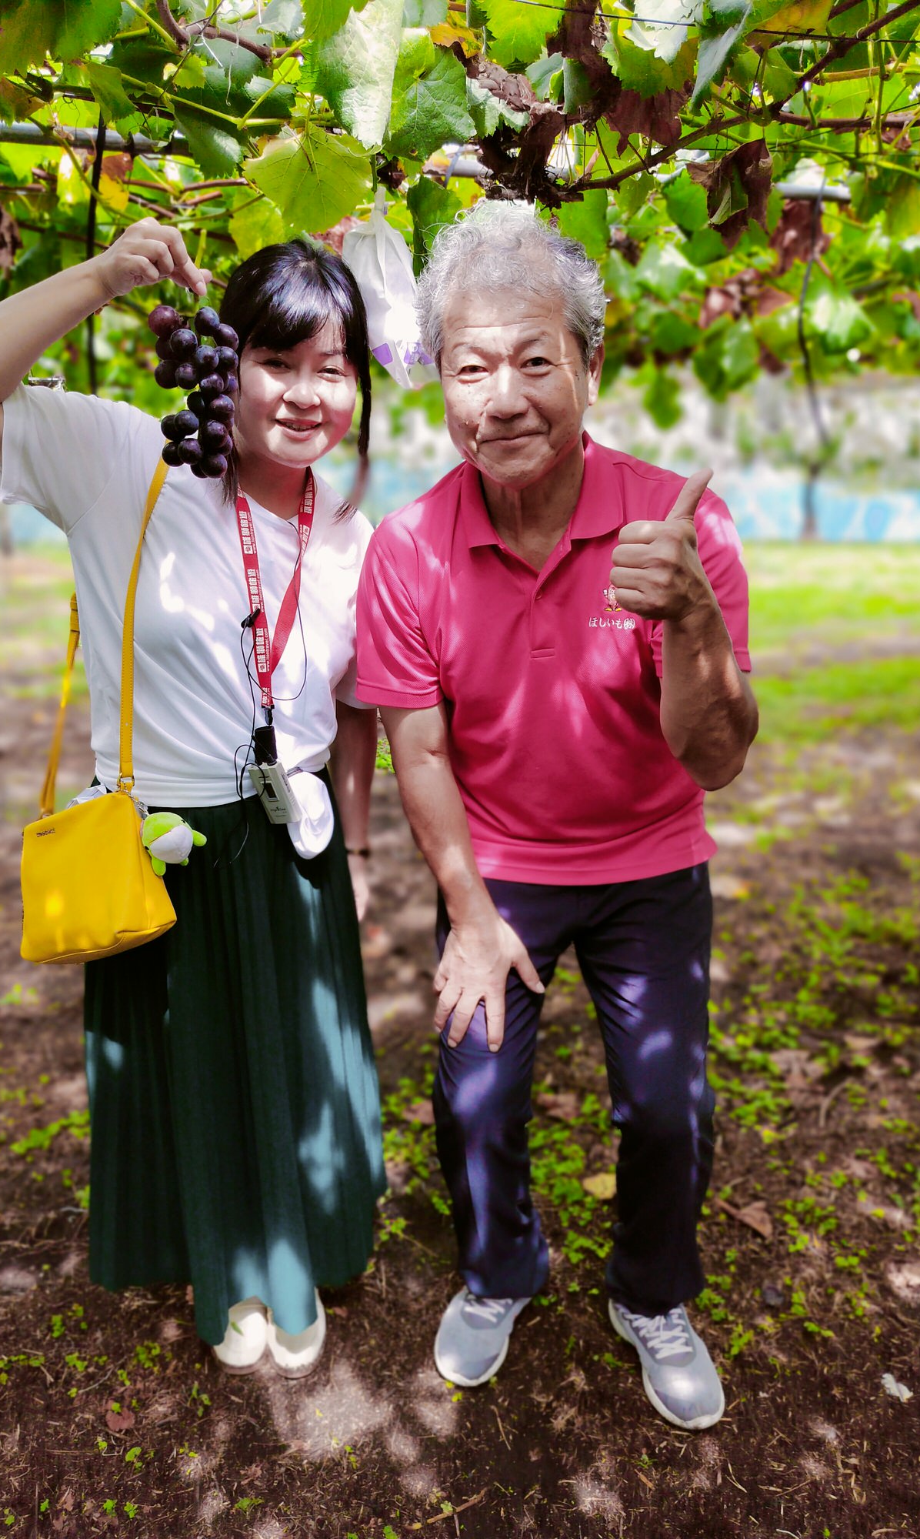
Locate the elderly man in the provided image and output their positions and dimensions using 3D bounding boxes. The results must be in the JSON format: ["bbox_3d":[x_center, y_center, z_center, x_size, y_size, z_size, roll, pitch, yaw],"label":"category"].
[{"bbox_3d":[0.119,0.156,1.393,0.500,1.550,0.610,-1,16,2],"label":"elderly man"}]

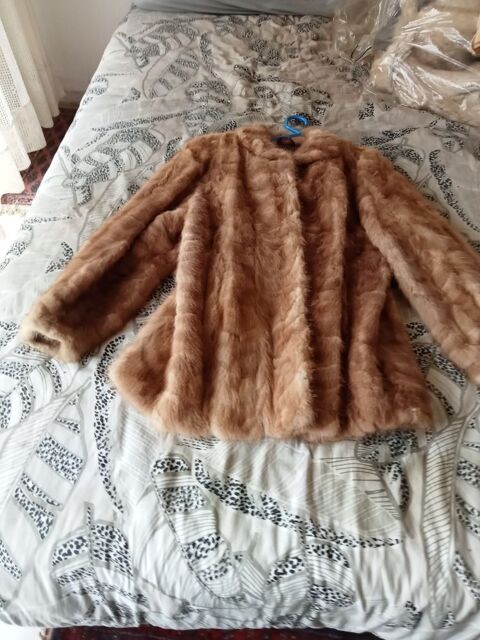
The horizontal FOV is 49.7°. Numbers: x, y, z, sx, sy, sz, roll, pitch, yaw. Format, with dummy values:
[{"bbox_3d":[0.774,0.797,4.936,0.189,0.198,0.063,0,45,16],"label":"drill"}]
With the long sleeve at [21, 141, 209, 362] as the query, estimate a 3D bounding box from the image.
[{"bbox_3d":[-0.184,-0.178,1.088,0.190,0.090,0.650,23,58,16],"label":"long sleeve"}]

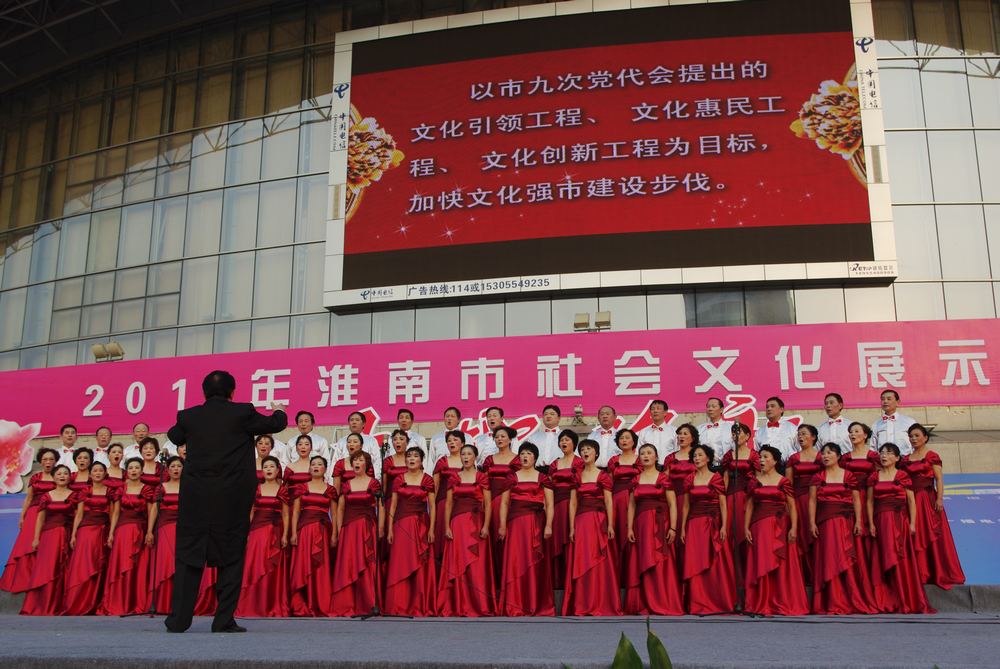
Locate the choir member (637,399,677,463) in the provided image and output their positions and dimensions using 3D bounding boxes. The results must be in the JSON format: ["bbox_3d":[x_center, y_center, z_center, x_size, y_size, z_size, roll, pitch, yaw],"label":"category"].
[{"bbox_3d":[1.724,1.548,11.648,0.490,1.720,0.320,-4,-13,14],"label":"choir member"}]

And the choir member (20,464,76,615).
[{"bbox_3d":[-4.920,2.257,12.006,0.550,1.623,0.460,2,-13,-12],"label":"choir member"}]

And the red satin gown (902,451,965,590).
[{"bbox_3d":[4.300,1.833,10.805,0.470,1.358,0.410,-7,-15,28],"label":"red satin gown"}]

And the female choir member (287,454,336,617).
[{"bbox_3d":[-1.886,2.028,11.024,0.510,1.608,0.430,1,-13,-6],"label":"female choir member"}]

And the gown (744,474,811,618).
[{"bbox_3d":[2.673,2.041,10.487,0.600,1.310,0.480,-4,-14,18],"label":"gown"}]

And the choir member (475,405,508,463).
[{"bbox_3d":[-0.067,1.682,12.203,0.500,1.739,0.310,-2,-13,8],"label":"choir member"}]

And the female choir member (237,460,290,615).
[{"bbox_3d":[-2.393,2.051,11.107,0.540,1.605,0.450,1,-13,-4],"label":"female choir member"}]

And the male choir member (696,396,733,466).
[{"bbox_3d":[2.381,1.521,11.654,0.490,1.720,0.320,-4,-14,18],"label":"male choir member"}]

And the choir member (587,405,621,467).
[{"bbox_3d":[1.159,1.587,11.636,0.520,1.690,0.320,-2,-13,6],"label":"choir member"}]

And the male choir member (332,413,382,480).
[{"bbox_3d":[-1.566,1.664,11.657,0.510,1.690,0.300,0,-13,-2],"label":"male choir member"}]

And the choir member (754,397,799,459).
[{"bbox_3d":[3.025,1.521,11.653,0.500,1.720,0.320,-5,-14,19],"label":"choir member"}]

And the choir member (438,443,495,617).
[{"bbox_3d":[-0.315,1.875,10.519,0.540,1.651,0.430,-2,-13,6],"label":"choir member"}]

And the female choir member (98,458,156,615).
[{"bbox_3d":[-3.893,2.115,11.388,0.520,1.636,0.400,1,-13,-8],"label":"female choir member"}]

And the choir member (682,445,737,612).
[{"bbox_3d":[2.017,1.879,10.536,0.520,1.624,0.400,-4,-13,15],"label":"choir member"}]

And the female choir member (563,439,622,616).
[{"bbox_3d":[0.899,1.861,10.548,0.560,1.685,0.460,-2,-13,8],"label":"female choir member"}]

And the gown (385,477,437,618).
[{"bbox_3d":[-0.877,2.072,10.689,0.520,1.360,0.450,-1,-13,2],"label":"gown"}]

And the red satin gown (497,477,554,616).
[{"bbox_3d":[0.266,2.034,10.491,0.550,1.335,0.460,-2,-13,8],"label":"red satin gown"}]

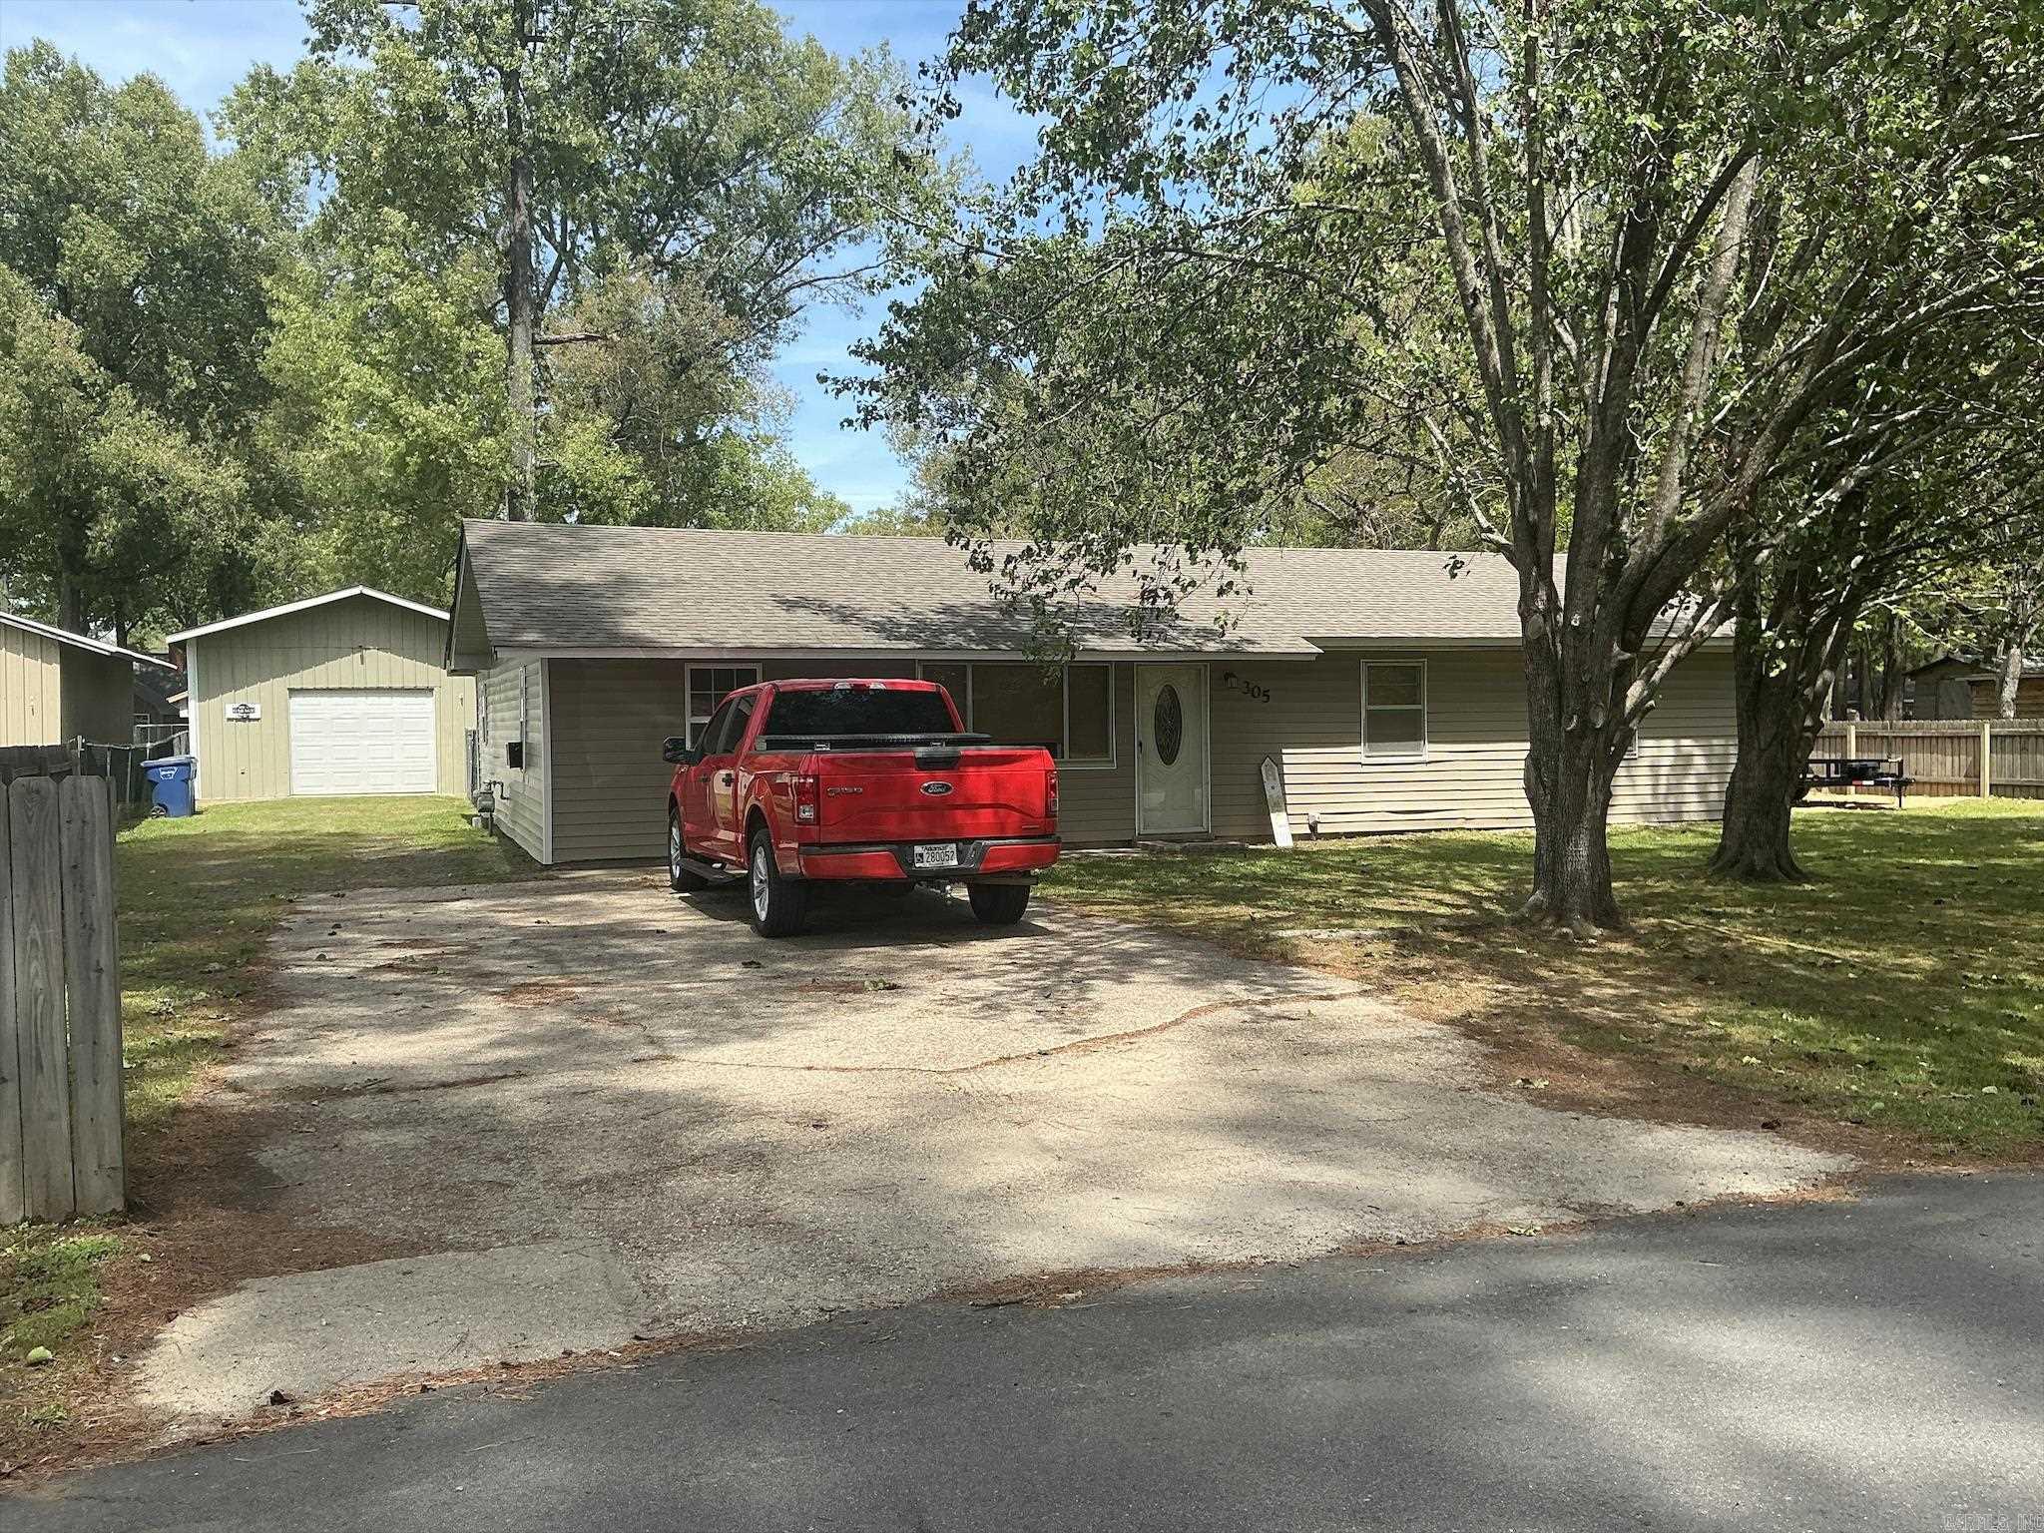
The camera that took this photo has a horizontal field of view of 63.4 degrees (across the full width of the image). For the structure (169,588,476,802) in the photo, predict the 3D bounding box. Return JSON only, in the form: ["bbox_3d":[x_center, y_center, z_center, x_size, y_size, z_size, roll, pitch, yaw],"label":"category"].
[{"bbox_3d":[-14.743,-1.543,37.105,7.028,4.253,8.200,-1,2,-21],"label":"structure"}]

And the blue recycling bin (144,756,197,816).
[{"bbox_3d":[-15.157,0.355,29.400,0.860,1.110,0.660,-1,2,-17],"label":"blue recycling bin"}]

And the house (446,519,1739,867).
[{"bbox_3d":[0.937,-1.214,23.765,16.895,4.080,9.490,-1,2,-21],"label":"house"}]

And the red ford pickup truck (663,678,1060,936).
[{"bbox_3d":[-1.611,0.228,13.946,2.150,1.940,5.890,-1,2,-21],"label":"red ford pickup truck"}]

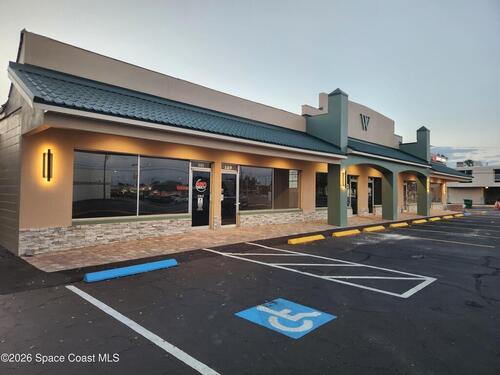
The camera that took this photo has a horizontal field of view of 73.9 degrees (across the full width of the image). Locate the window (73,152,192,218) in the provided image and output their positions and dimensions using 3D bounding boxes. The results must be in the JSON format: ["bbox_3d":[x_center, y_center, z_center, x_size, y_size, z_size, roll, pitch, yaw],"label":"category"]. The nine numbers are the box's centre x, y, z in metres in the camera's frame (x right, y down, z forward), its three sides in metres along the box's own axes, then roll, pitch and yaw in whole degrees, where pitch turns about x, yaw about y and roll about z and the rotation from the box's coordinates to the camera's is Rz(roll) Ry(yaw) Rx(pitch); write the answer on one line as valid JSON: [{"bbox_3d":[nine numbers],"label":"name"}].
[{"bbox_3d":[-3.611,-0.067,10.771,0.100,1.959,3.949,0,-1,44],"label":"window"}]

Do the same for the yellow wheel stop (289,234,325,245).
[{"bbox_3d":[1.816,1.636,10.443,0.160,0.130,1.830,0,-1,44],"label":"yellow wheel stop"}]

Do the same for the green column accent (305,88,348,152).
[{"bbox_3d":[3.698,-3.159,16.155,1.930,3.078,0.652,0,-1,44],"label":"green column accent"}]

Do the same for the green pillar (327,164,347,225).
[{"bbox_3d":[3.835,0.327,14.501,0.590,2.719,0.590,0,-1,44],"label":"green pillar"}]

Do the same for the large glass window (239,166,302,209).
[{"bbox_3d":[1.077,0.049,15.566,0.100,1.929,4.373,0,-1,44],"label":"large glass window"}]

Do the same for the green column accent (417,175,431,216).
[{"bbox_3d":[11.879,0.517,22.730,0.590,2.719,0.590,0,-1,44],"label":"green column accent"}]

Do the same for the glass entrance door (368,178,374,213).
[{"bbox_3d":[8.395,0.631,23.048,0.100,2.343,0.920,0,-1,44],"label":"glass entrance door"}]

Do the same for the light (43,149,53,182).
[{"bbox_3d":[-5.078,-0.559,8.354,0.120,0.803,0.200,0,-1,44],"label":"light"}]

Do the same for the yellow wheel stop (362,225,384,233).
[{"bbox_3d":[5.178,1.707,13.881,0.160,0.130,1.830,0,-1,44],"label":"yellow wheel stop"}]

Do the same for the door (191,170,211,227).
[{"bbox_3d":[-1.793,0.400,12.107,0.070,2.112,0.885,0,-1,44],"label":"door"}]

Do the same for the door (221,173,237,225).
[{"bbox_3d":[-0.829,0.447,13.100,0.070,2.098,0.850,0,-1,44],"label":"door"}]

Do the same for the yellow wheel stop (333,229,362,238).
[{"bbox_3d":[3.684,1.718,12.725,0.170,0.130,1.860,0,-1,44],"label":"yellow wheel stop"}]

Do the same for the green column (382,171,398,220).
[{"bbox_3d":[7.624,0.423,18.086,0.600,2.700,0.600,2,0,42],"label":"green column"}]

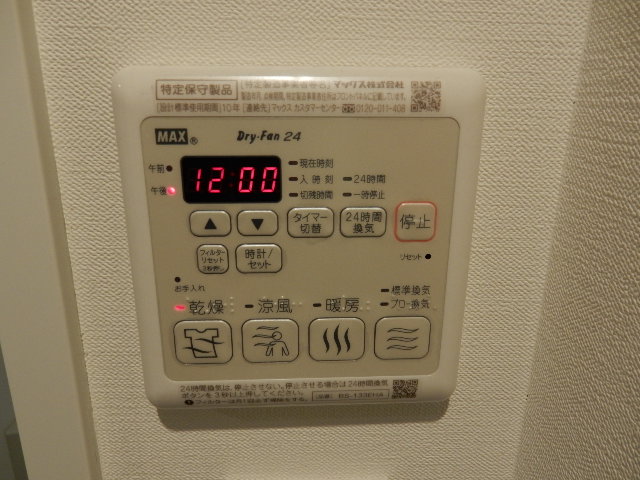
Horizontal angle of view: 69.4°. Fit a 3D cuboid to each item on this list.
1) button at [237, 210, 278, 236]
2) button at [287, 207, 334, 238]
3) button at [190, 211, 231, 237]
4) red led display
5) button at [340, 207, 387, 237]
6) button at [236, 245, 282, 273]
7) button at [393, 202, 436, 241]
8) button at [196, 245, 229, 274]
[{"bbox_3d":[-0.020,-0.005,0.150,0.013,0.009,0.003,0,16,-3],"label":"button"},{"bbox_3d":[-0.003,-0.006,0.151,0.015,0.010,0.003,0,16,-3],"label":"button"},{"bbox_3d":[-0.035,-0.005,0.149,0.013,0.009,0.003,0,16,-3],"label":"button"},{"bbox_3d":[-0.028,-0.019,0.146,0.031,0.015,0.003,0,16,-3],"label":"red led display"},{"bbox_3d":[0.014,-0.006,0.152,0.015,0.010,0.003,0,16,-3],"label":"button"},{"bbox_3d":[-0.020,0.006,0.153,0.015,0.010,0.003,0,16,-3],"label":"button"},{"bbox_3d":[0.032,-0.006,0.153,0.014,0.013,0.003,0,16,-3],"label":"button"},{"bbox_3d":[-0.035,0.006,0.153,0.010,0.010,0.003,0,16,-3],"label":"button"}]

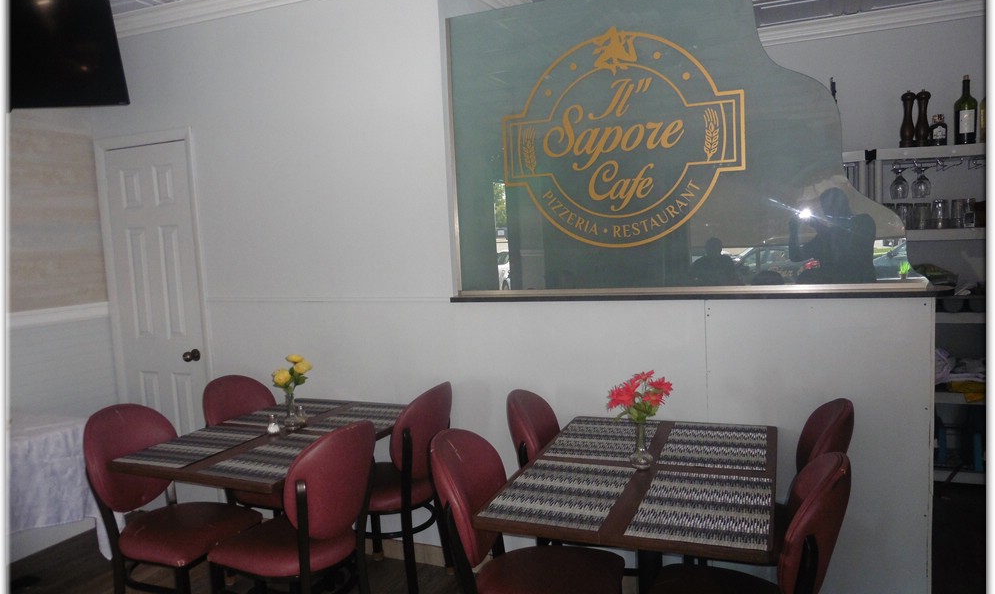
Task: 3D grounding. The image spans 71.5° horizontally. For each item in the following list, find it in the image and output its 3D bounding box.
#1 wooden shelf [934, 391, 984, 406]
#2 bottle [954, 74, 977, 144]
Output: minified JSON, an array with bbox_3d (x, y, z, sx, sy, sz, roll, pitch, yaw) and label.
[{"bbox_3d":[2.506,0.508,3.736,0.900,0.058,0.380,0,6,23],"label":"wooden shelf"},{"bbox_3d":[2.398,-0.955,3.537,0.103,0.349,0.103,0,6,23],"label":"bottle"}]

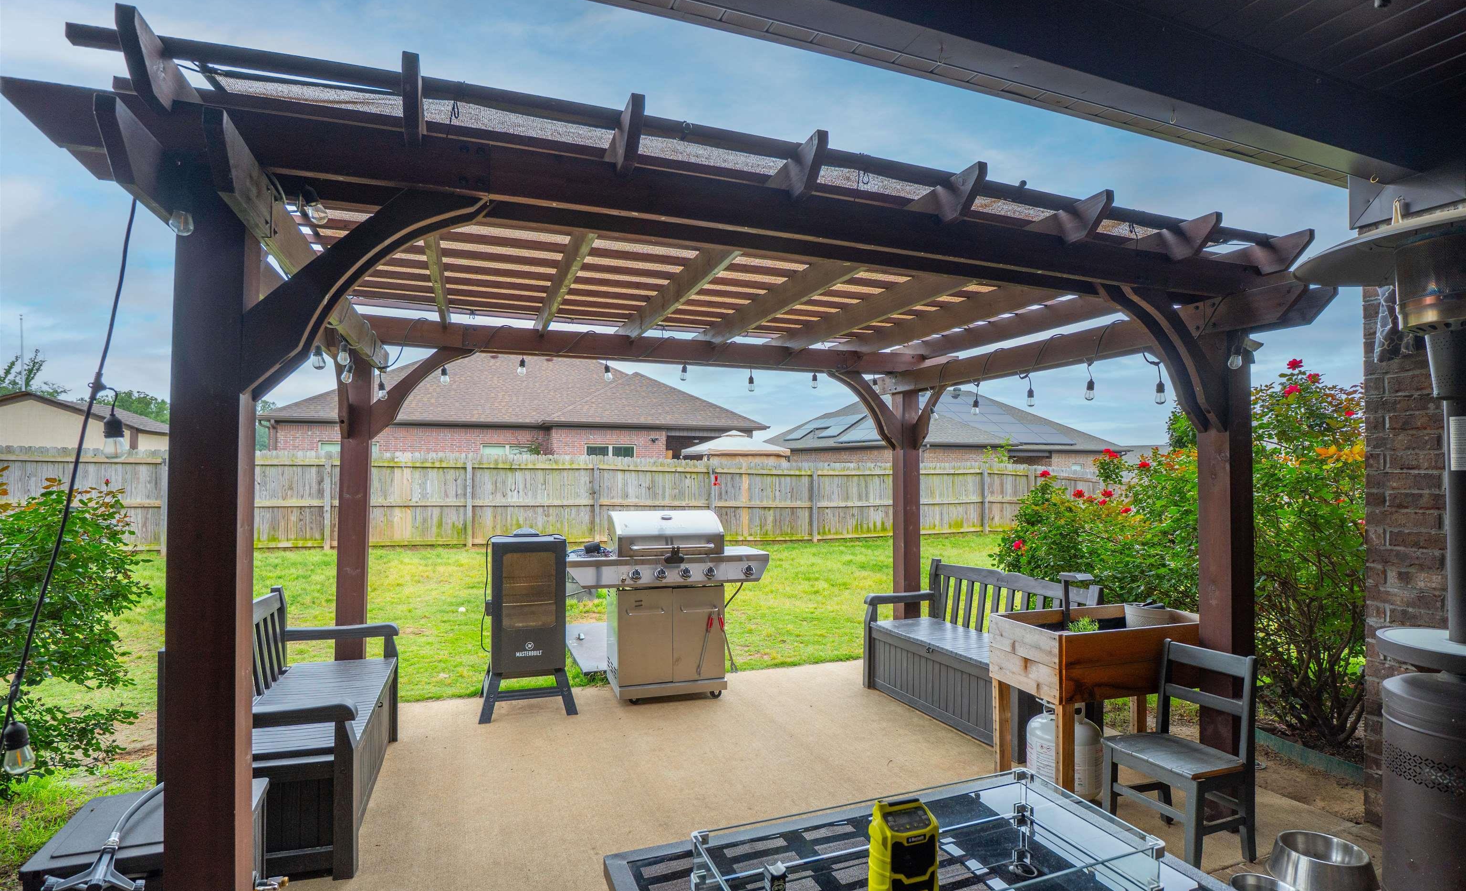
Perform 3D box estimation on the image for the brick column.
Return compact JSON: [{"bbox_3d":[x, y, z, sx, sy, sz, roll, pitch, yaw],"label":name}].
[{"bbox_3d":[2.885,0.346,2.593,0.420,2.470,0.420,1,-1,-21],"label":"brick column"}]

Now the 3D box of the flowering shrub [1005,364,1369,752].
[{"bbox_3d":[2.999,0.614,4.088,1.400,2.000,2.600,1,-1,-21],"label":"flowering shrub"}]

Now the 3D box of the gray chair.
[{"bbox_3d":[1.768,1.196,2.580,0.380,0.745,0.360,1,-1,-24],"label":"gray chair"}]

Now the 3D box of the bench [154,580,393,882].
[{"bbox_3d":[-1.887,1.148,2.899,0.600,0.865,1.320,1,-1,-21],"label":"bench"}]

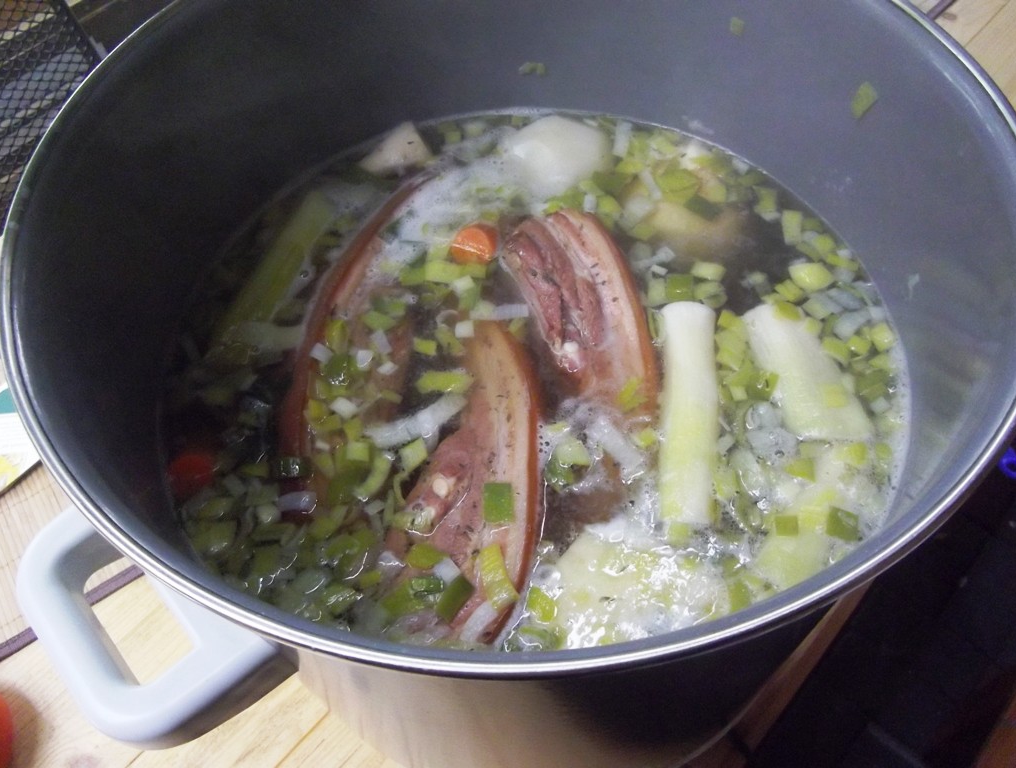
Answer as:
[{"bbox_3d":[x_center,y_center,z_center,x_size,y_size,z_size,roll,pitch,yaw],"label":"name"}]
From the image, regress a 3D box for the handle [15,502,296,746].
[{"bbox_3d":[-0.119,0.070,0.259,0.053,0.029,0.096,-38,64,-20],"label":"handle"}]

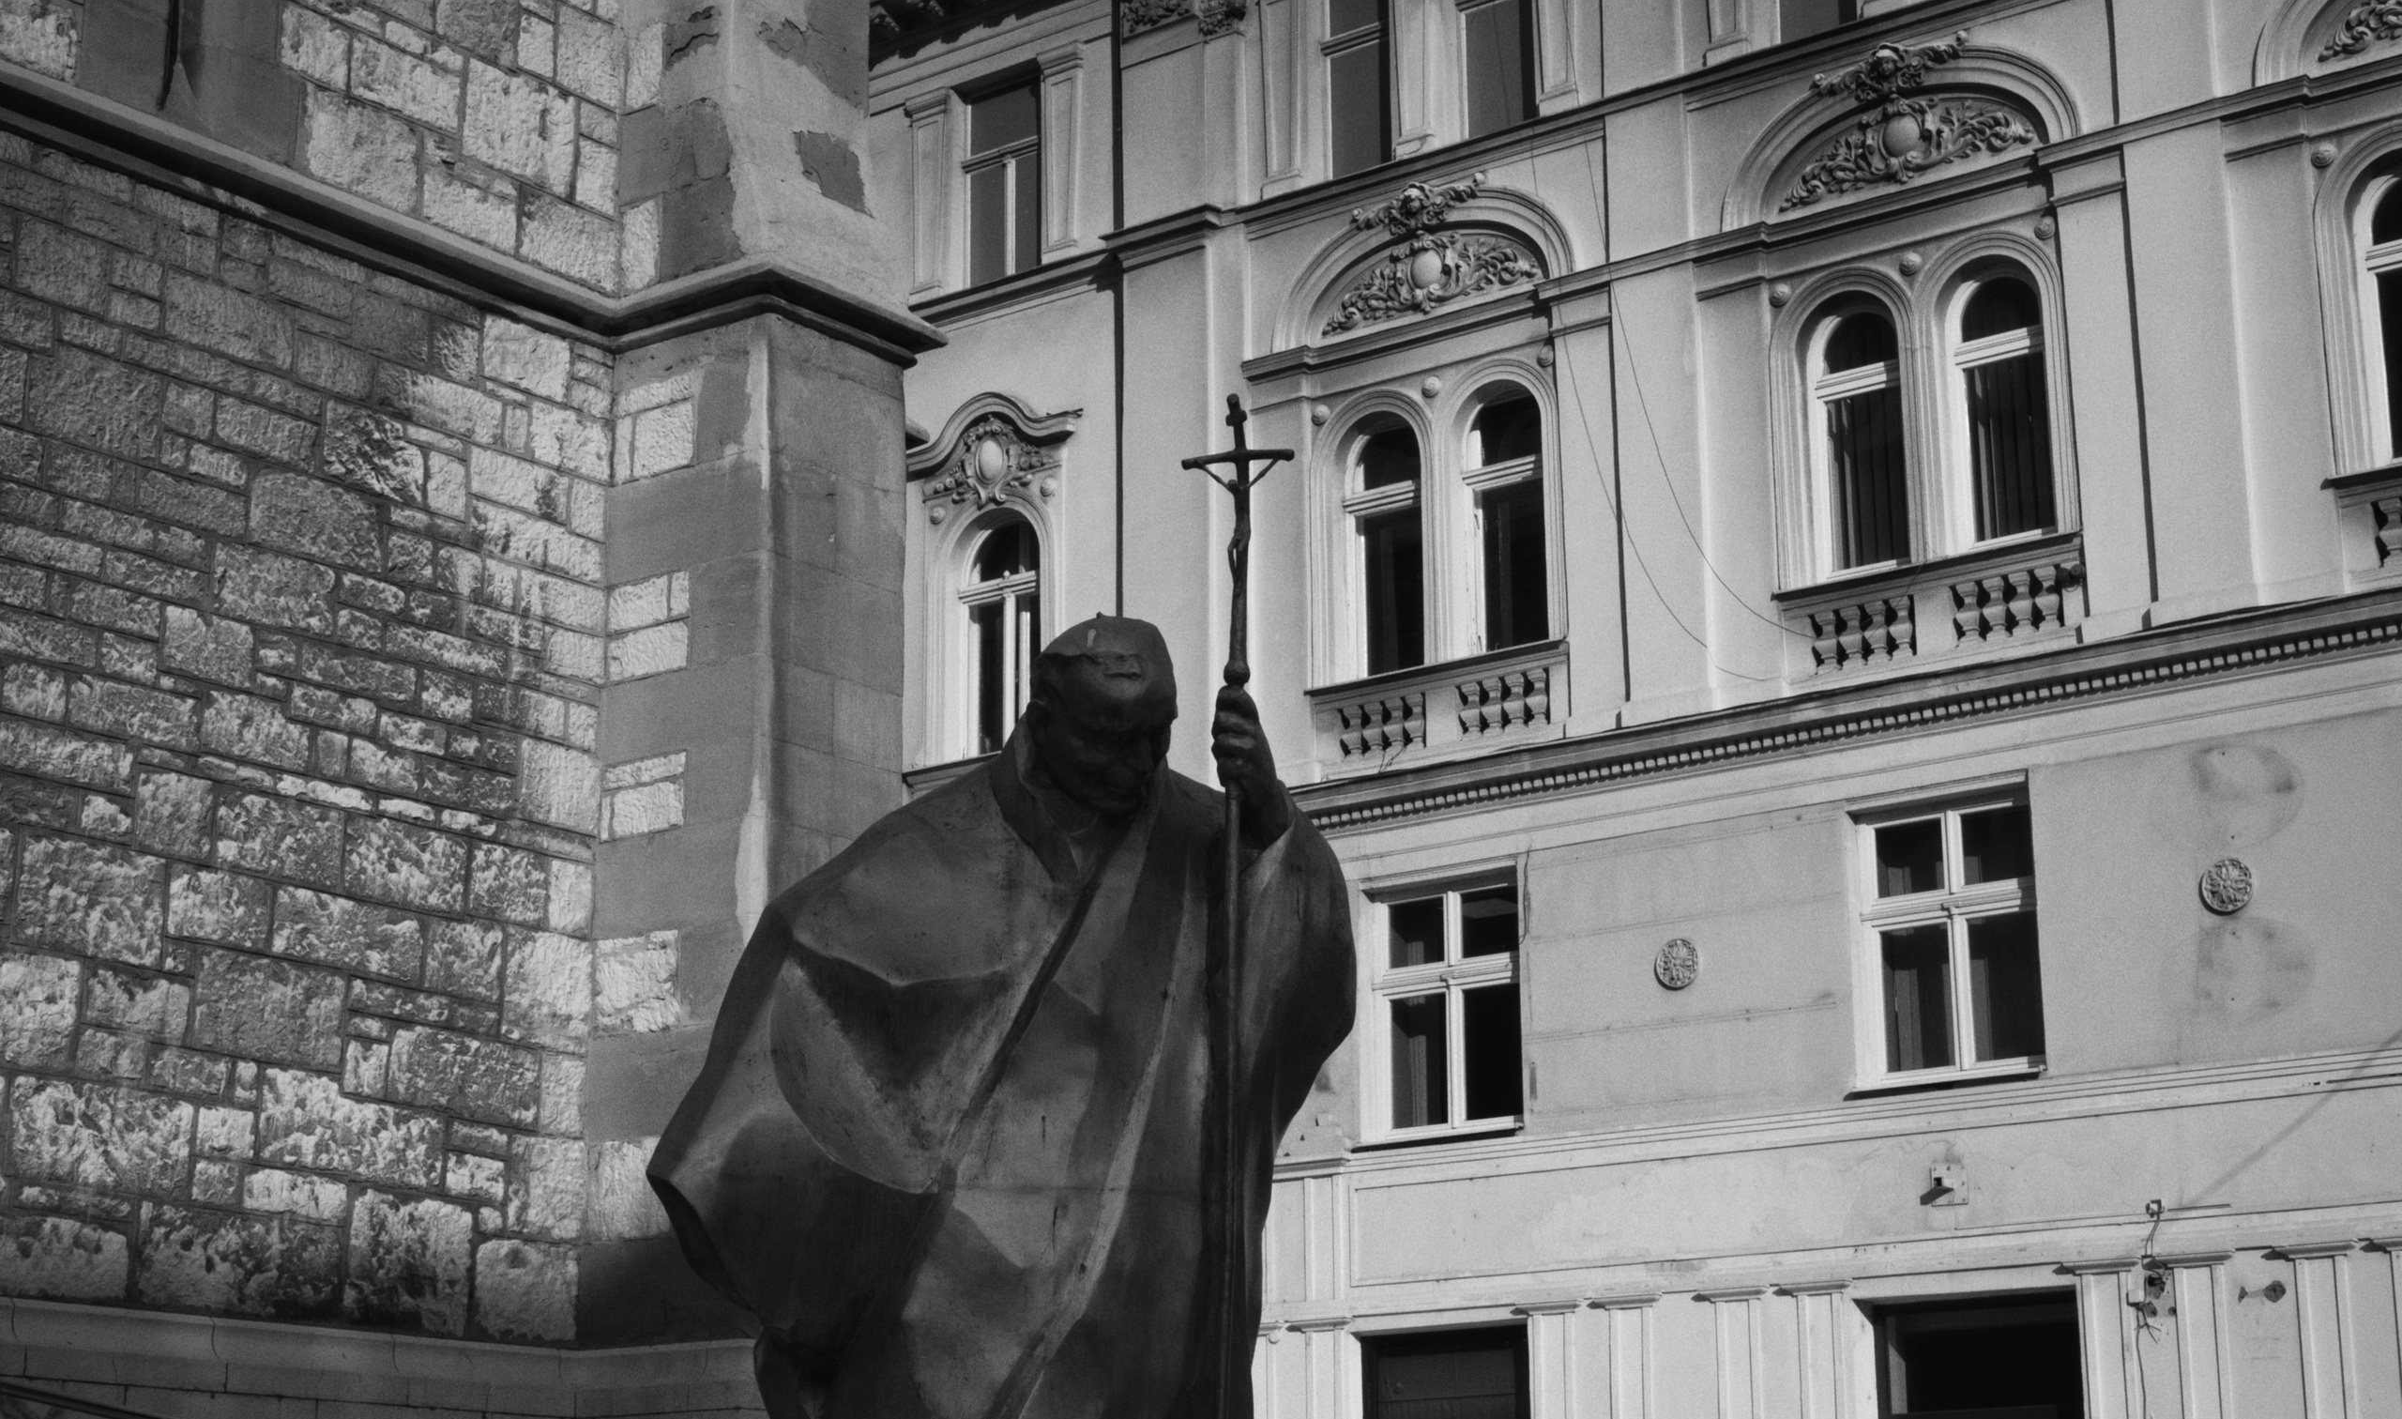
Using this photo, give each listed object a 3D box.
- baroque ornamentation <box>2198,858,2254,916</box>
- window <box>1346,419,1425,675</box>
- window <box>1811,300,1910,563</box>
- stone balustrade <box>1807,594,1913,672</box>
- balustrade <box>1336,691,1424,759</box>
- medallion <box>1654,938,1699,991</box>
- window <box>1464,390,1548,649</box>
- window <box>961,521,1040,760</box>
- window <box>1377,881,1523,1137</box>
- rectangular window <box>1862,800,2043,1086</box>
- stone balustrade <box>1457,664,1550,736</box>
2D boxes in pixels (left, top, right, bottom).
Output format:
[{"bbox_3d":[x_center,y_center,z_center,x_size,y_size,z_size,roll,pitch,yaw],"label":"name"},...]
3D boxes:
[{"bbox_3d":[6.815,1.178,23.527,0.358,0.362,0.060,-11,-19,35],"label":"baroque ornamentation"},{"bbox_3d":[1.528,-1.341,28.834,0.799,2.153,0.180,-11,-17,35],"label":"window"},{"bbox_3d":[4.926,-1.994,26.152,0.787,2.171,0.200,-11,-19,35],"label":"window"},{"bbox_3d":[4.689,-0.502,24.865,0.813,0.458,0.170,-12,-19,35],"label":"stone balustrade"},{"bbox_3d":[1.372,0.149,26.162,0.778,0.418,0.160,-11,-19,35],"label":"balustrade"},{"bbox_3d":[3.482,1.870,25.940,0.369,0.369,0.060,-11,-19,35],"label":"medallion"},{"bbox_3d":[2.488,-1.493,27.918,0.783,2.205,0.200,-11,-19,35],"label":"window"},{"bbox_3d":[-1.658,-0.655,30.926,0.976,2.194,0.200,-11,-19,35],"label":"window"},{"bbox_3d":[1.954,2.317,27.297,1.458,1.958,0.200,-11,-19,35],"label":"window"},{"bbox_3d":[5.301,1.631,24.871,1.424,1.991,0.200,-11,-19,35],"label":"rectangular window"},{"bbox_3d":[2.312,-0.018,26.588,0.818,0.458,0.170,-12,-19,35],"label":"stone balustrade"}]

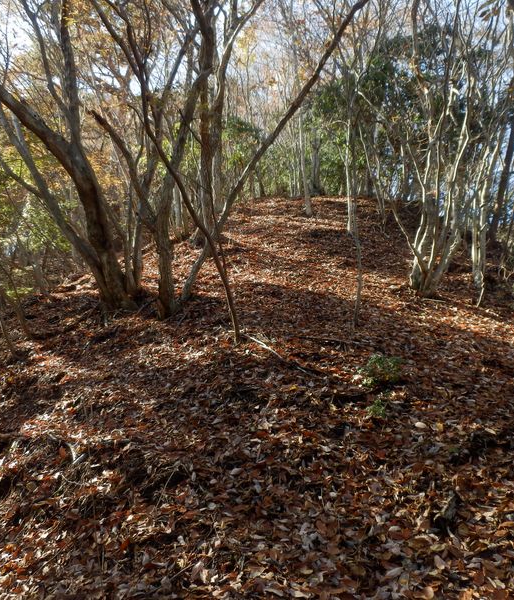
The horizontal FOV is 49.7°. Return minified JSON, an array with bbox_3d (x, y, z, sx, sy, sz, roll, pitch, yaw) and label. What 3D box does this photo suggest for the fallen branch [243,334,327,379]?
[{"bbox_3d":[0.225,0.540,5.680,0.140,0.080,1.650,-6,14,-26],"label":"fallen branch"}]

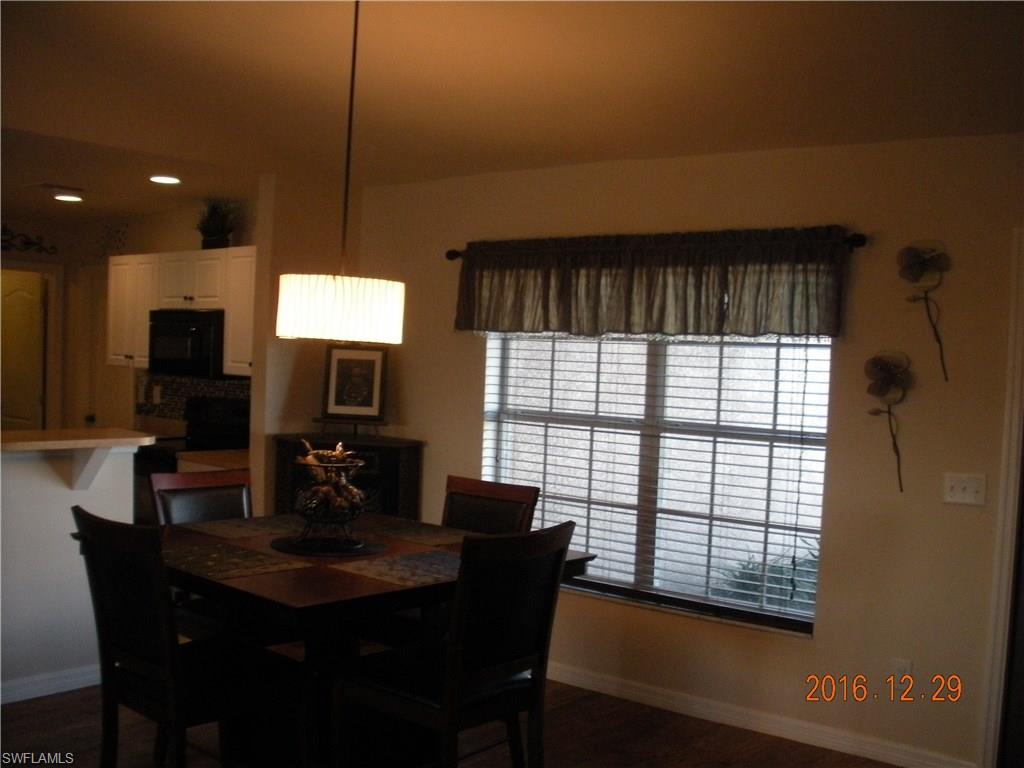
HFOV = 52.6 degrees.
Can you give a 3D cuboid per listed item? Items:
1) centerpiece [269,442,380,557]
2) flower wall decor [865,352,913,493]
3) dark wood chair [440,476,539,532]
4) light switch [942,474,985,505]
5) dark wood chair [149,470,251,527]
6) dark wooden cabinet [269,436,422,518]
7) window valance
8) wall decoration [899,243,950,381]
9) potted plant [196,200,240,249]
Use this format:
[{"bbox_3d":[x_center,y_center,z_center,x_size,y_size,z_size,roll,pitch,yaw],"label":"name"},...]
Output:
[{"bbox_3d":[-0.566,0.349,3.242,0.330,0.330,0.330,2,1,0],"label":"centerpiece"},{"bbox_3d":[1.454,0.150,3.998,0.177,0.542,0.070,3,1,37],"label":"flower wall decor"},{"bbox_3d":[-0.272,0.910,4.106,0.480,1.030,0.560,3,1,42],"label":"dark wood chair"},{"bbox_3d":[1.682,0.393,3.854,0.160,0.116,0.020,3,1,37],"label":"light switch"},{"bbox_3d":[-1.068,0.872,3.965,0.560,1.030,0.480,3,1,42],"label":"dark wood chair"},{"bbox_3d":[-0.877,0.835,5.558,0.780,1.086,0.470,2,1,-8],"label":"dark wooden cabinet"},{"bbox_3d":[0.551,-0.445,4.653,1.981,0.440,0.110,3,1,37],"label":"window valance"},{"bbox_3d":[1.561,-0.277,3.925,0.199,0.538,0.070,3,1,37],"label":"wall decoration"},{"bbox_3d":[-1.840,-0.998,6.495,0.270,0.340,0.270,3,1,37],"label":"potted plant"}]

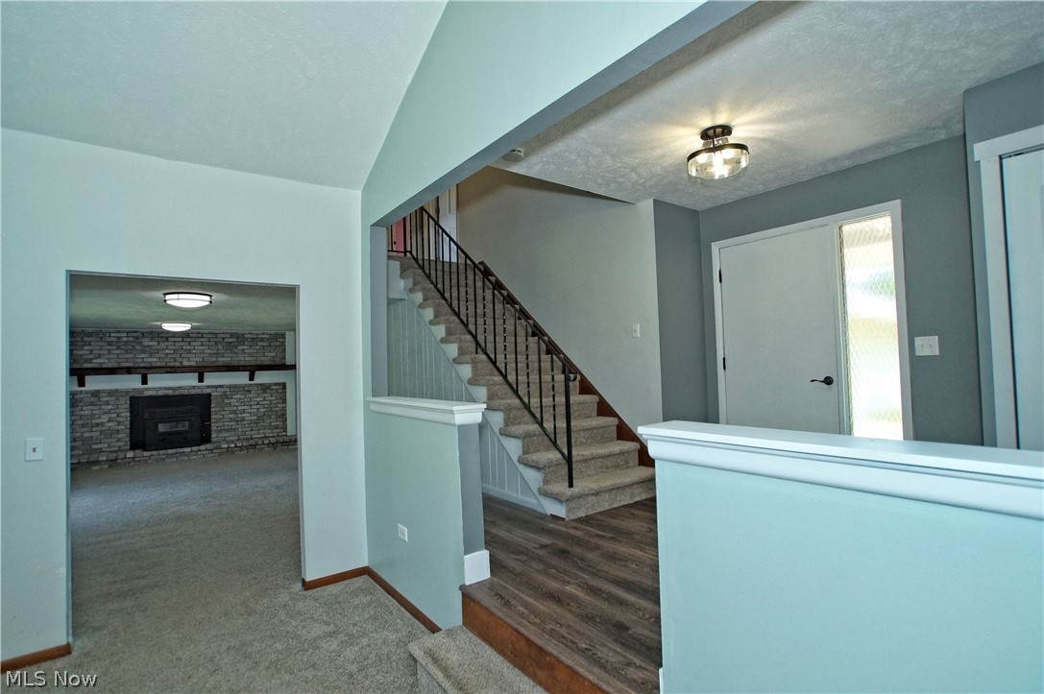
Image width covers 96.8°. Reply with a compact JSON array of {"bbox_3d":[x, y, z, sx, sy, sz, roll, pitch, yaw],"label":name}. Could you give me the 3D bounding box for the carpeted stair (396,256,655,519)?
[{"bbox_3d":[-0.130,0.102,4.724,1.030,2.420,2.700,-1,-2,-37],"label":"carpeted stair"}]

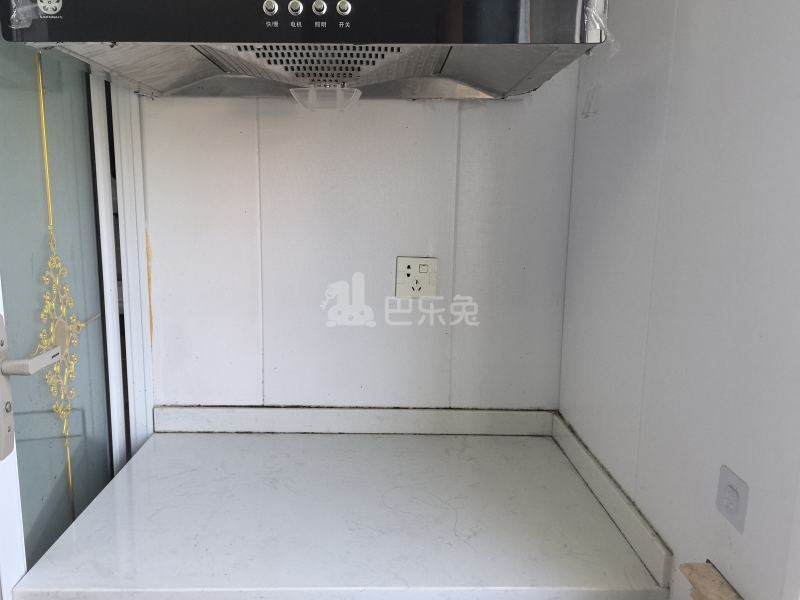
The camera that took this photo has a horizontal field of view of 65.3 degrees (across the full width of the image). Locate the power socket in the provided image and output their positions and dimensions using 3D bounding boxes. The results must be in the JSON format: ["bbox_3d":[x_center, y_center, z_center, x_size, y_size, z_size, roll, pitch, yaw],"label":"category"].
[{"bbox_3d":[0.036,-0.045,1.293,0.087,0.087,0.010,1,10,-2],"label":"power socket"}]

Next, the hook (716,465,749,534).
[{"bbox_3d":[0.365,0.221,0.696,0.012,0.058,0.057,1,10,-2],"label":"hook"}]

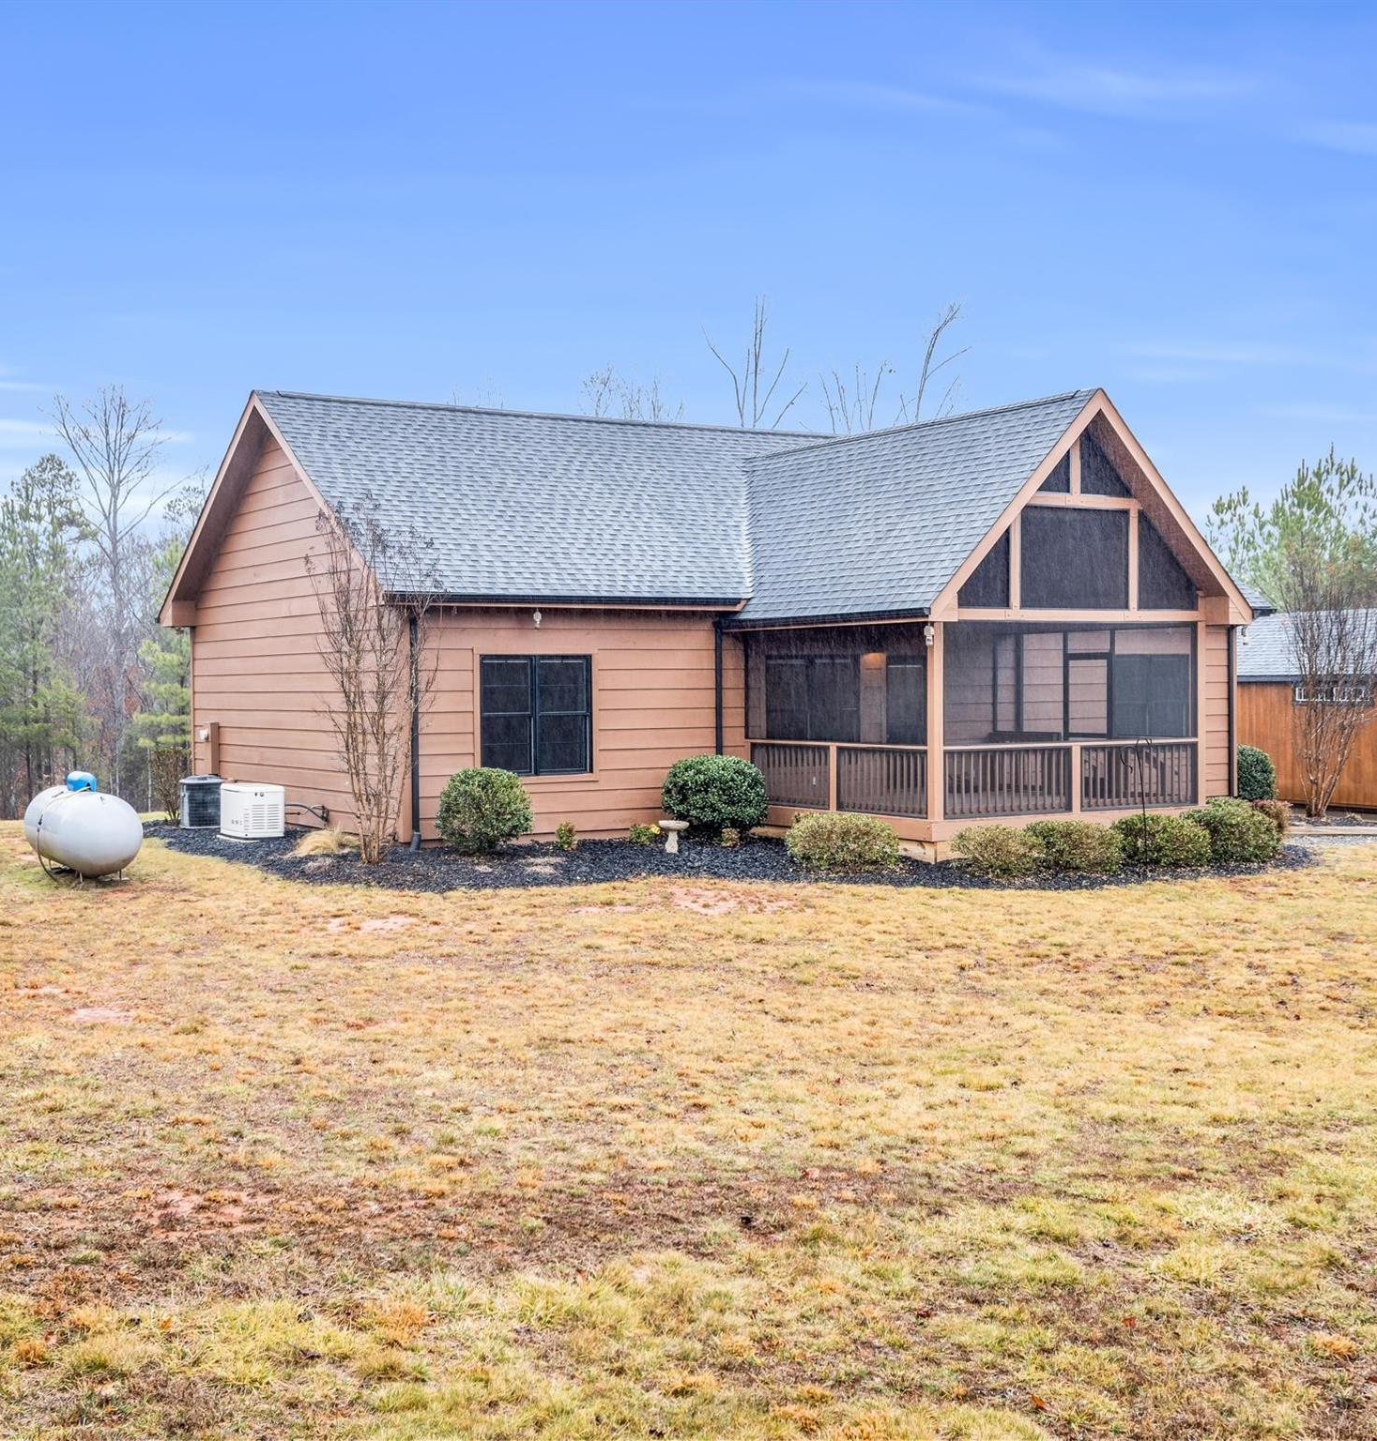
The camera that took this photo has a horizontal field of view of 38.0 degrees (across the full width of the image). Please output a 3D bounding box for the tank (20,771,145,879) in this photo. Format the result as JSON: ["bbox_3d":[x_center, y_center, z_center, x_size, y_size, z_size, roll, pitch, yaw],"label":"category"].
[{"bbox_3d":[-6.945,1.215,22.864,0.950,1.230,2.950,-1,1,-31],"label":"tank"}]

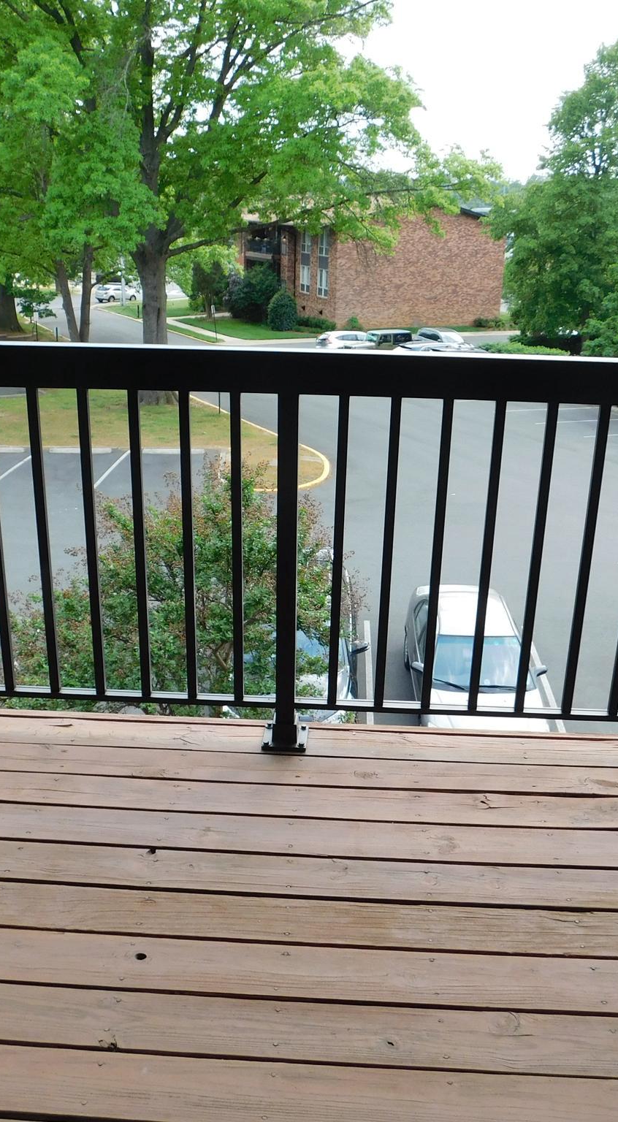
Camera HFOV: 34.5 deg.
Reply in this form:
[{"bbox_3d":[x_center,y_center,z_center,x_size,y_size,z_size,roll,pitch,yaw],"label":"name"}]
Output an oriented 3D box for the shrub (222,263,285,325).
[{"bbox_3d":[-3.504,-17.010,63.274,3.800,3.800,3.600,2,20,2],"label":"shrub"}]

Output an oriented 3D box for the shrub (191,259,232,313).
[{"bbox_3d":[-6.499,-18.145,66.208,2.700,3.750,2.600,2,20,2],"label":"shrub"}]

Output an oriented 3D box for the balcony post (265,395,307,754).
[{"bbox_3d":[-0.055,0.033,2.618,0.115,0.985,0.115,2,20,2],"label":"balcony post"}]

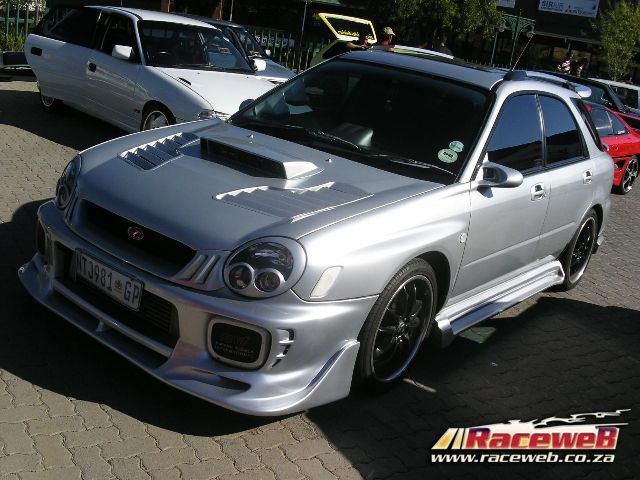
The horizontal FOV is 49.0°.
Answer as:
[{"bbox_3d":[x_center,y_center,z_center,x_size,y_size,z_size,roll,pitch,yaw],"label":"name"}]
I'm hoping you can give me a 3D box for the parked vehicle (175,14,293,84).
[{"bbox_3d":[-1.970,-2.950,11.650,1.690,1.400,4.250,-8,23,-44],"label":"parked vehicle"}]

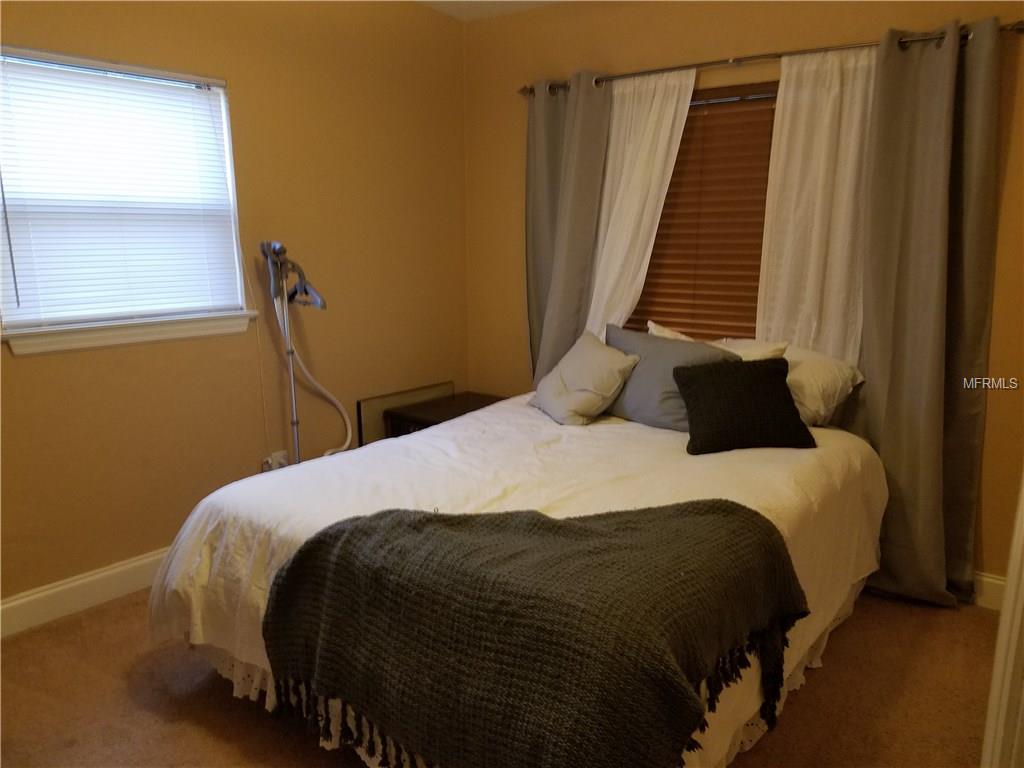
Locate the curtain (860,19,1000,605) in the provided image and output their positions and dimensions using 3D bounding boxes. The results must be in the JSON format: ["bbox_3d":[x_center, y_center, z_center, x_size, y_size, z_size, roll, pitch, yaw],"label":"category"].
[{"bbox_3d":[1.521,-0.206,2.794,0.481,2.080,0.126,9,14,38],"label":"curtain"}]

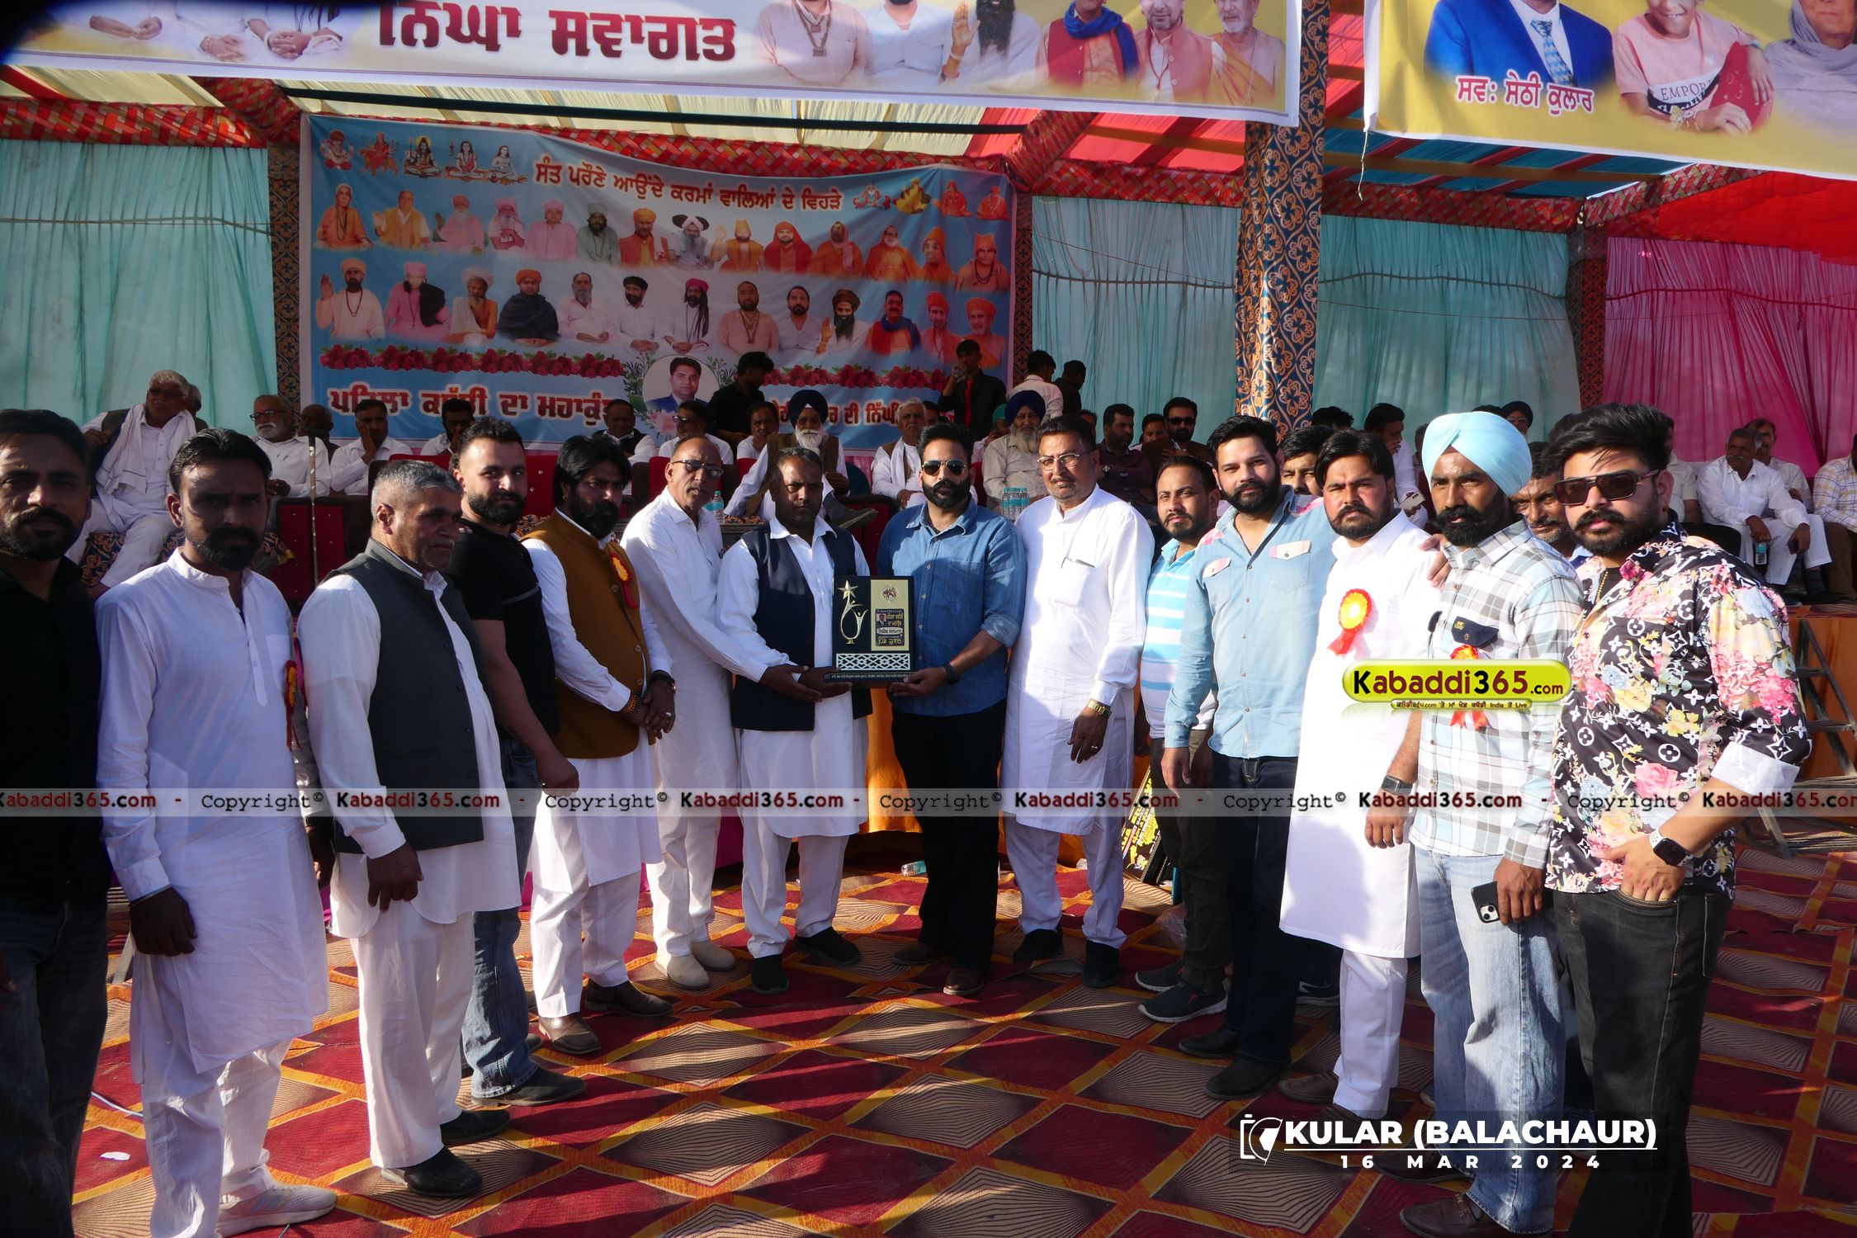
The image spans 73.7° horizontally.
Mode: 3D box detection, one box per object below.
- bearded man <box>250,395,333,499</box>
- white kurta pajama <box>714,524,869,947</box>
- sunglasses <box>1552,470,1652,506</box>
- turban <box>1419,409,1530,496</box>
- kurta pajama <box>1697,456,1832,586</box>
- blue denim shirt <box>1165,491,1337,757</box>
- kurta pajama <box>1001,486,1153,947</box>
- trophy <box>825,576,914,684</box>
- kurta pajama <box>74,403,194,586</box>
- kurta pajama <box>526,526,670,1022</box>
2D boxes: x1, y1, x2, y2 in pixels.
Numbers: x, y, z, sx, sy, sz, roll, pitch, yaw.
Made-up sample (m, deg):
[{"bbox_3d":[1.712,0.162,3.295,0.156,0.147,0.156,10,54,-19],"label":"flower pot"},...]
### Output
[{"bbox_3d":[-3.345,-0.620,6.450,0.580,1.180,0.780,-1,6,-6],"label":"bearded man"},{"bbox_3d":[-0.429,0.379,3.954,0.520,1.411,0.430,-5,9,-33],"label":"white kurta pajama"},{"bbox_3d":[1.246,-0.245,2.270,0.130,0.052,0.145,-12,6,-40],"label":"sunglasses"},{"bbox_3d":[1.144,-0.345,2.580,0.250,0.175,0.205,-6,9,-44],"label":"turban"},{"bbox_3d":[4.780,-0.566,7.100,0.580,0.770,0.700,-2,6,-14],"label":"kurta pajama"},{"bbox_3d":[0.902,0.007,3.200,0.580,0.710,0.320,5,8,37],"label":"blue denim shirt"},{"bbox_3d":[0.478,0.316,3.981,0.520,1.481,0.360,3,8,22],"label":"kurta pajama"},{"bbox_3d":[-0.178,0.029,3.750,0.265,0.320,0.070,0,6,2],"label":"trophy"},{"bbox_3d":[-4.045,-0.640,6.350,0.600,0.940,0.700,-1,6,-9],"label":"kurta pajama"},{"bbox_3d":[-0.958,0.450,3.594,0.380,1.419,0.490,4,9,27],"label":"kurta pajama"}]

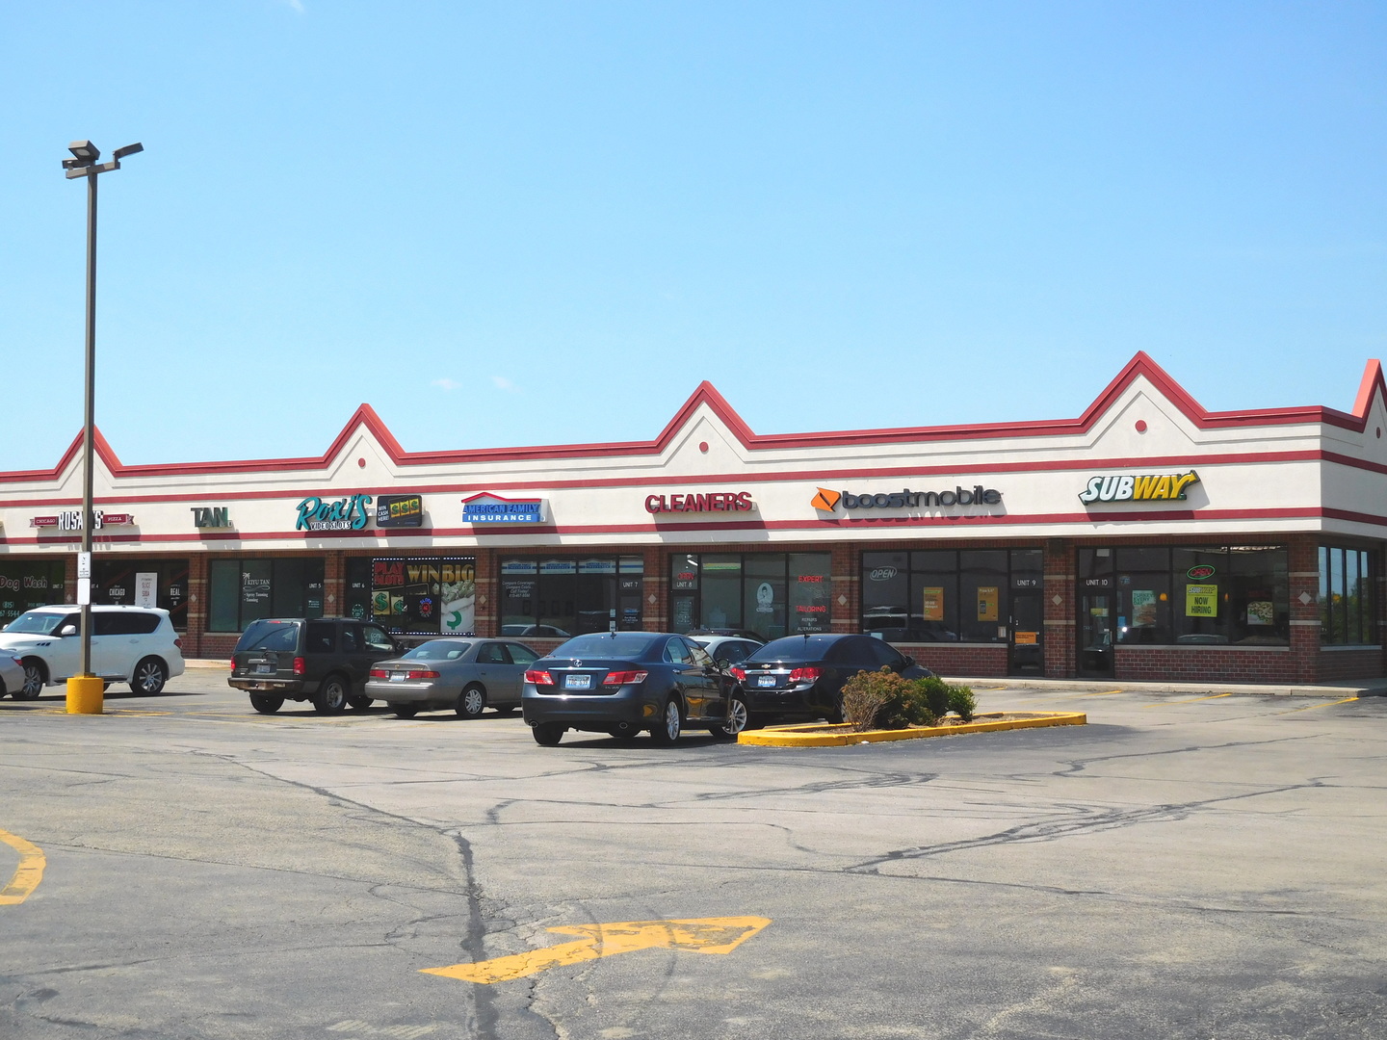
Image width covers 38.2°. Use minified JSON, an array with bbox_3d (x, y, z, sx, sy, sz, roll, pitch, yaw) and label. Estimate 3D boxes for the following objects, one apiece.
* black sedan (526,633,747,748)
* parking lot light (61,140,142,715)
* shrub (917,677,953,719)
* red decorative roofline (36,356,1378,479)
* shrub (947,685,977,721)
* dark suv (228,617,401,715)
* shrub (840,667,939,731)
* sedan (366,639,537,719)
[{"bbox_3d":[-0.691,2.195,26.340,1.830,1.450,4.860,-1,-2,17],"label":"black sedan"},{"bbox_3d":[-10.404,-1.664,34.999,1.300,10.028,0.750,-2,-3,38],"label":"parking lot light"},{"bbox_3d":[3.575,2.695,30.114,0.720,0.682,0.700,0,-2,0],"label":"shrub"},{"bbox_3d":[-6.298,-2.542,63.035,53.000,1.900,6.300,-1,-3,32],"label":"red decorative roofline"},{"bbox_3d":[4.129,2.829,30.909,0.500,0.558,0.500,0,-2,0],"label":"shrub"},{"bbox_3d":[-6.676,2.752,38.005,1.800,1.750,4.800,-1,-3,29],"label":"dark suv"},{"bbox_3d":[2.753,2.513,28.120,1.370,0.872,1.200,0,-2,0],"label":"shrub"},{"bbox_3d":[-3.736,2.813,35.934,1.790,1.420,4.790,-2,-3,34],"label":"sedan"}]

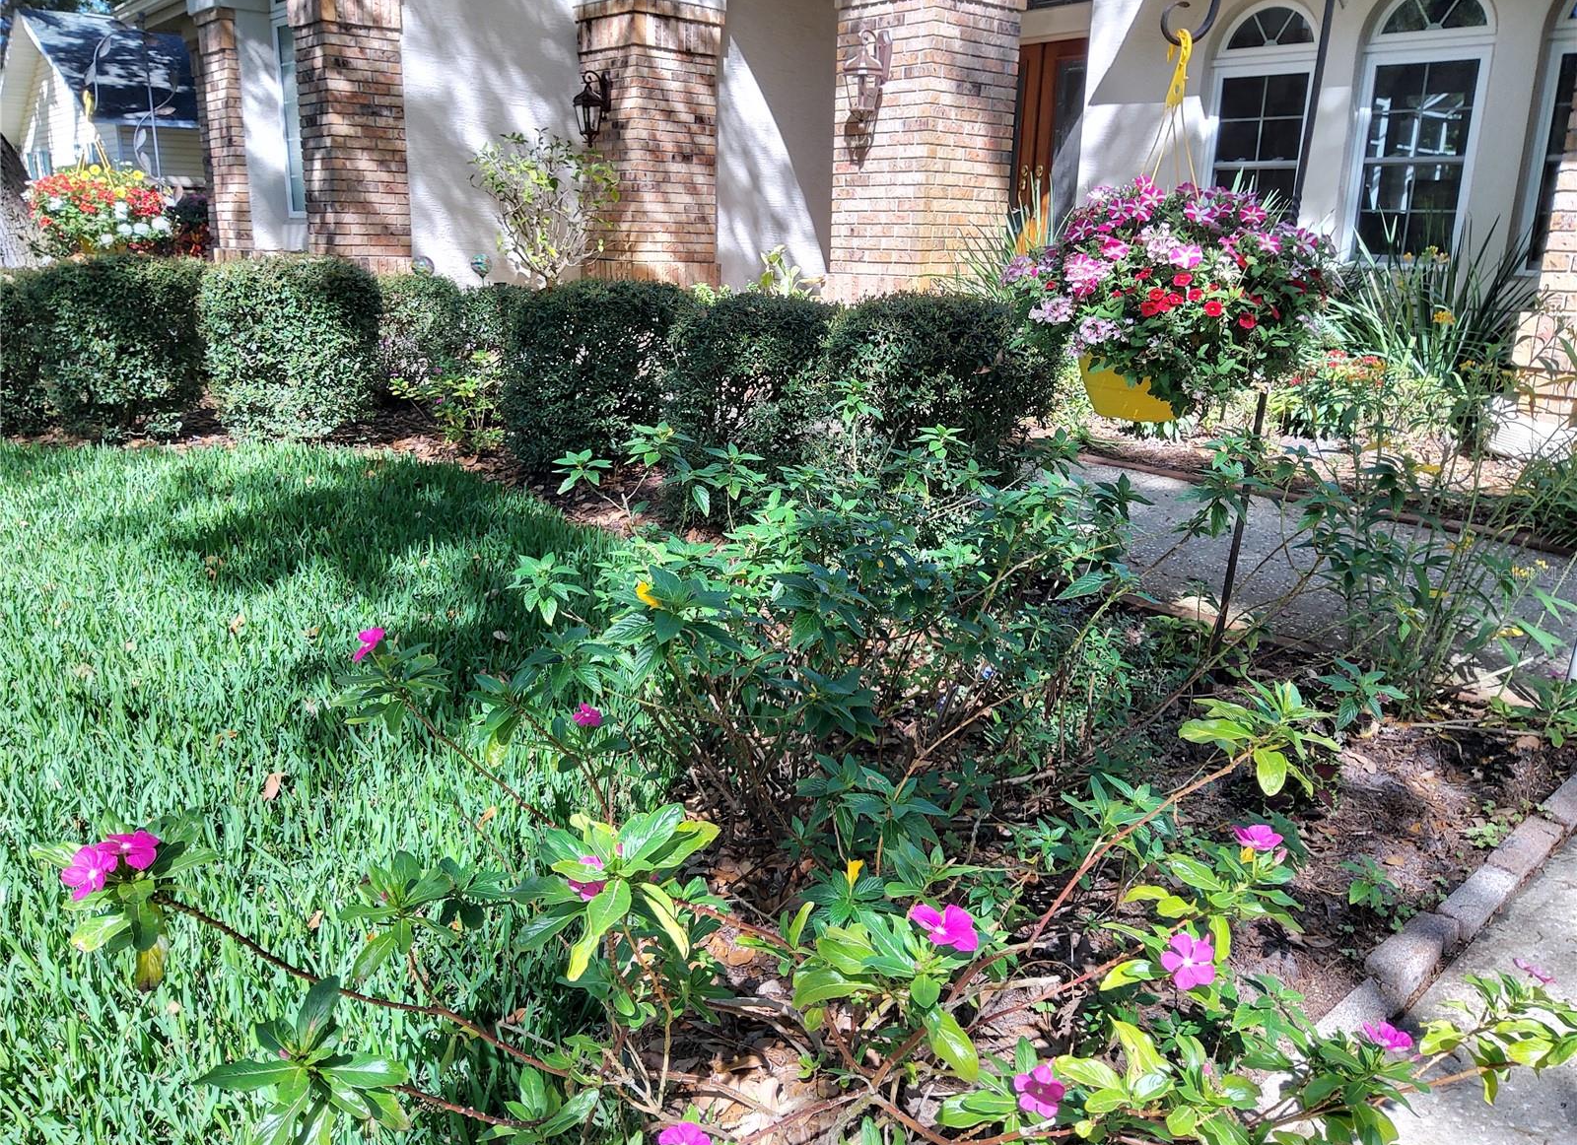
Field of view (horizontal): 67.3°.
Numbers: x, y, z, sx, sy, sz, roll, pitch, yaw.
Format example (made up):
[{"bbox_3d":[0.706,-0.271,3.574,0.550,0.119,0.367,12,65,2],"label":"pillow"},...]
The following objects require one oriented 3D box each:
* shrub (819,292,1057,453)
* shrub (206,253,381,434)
[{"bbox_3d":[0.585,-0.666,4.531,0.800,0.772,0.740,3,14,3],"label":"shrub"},{"bbox_3d":[-2.463,-1.109,5.803,0.800,0.830,0.760,-1,14,-11],"label":"shrub"}]

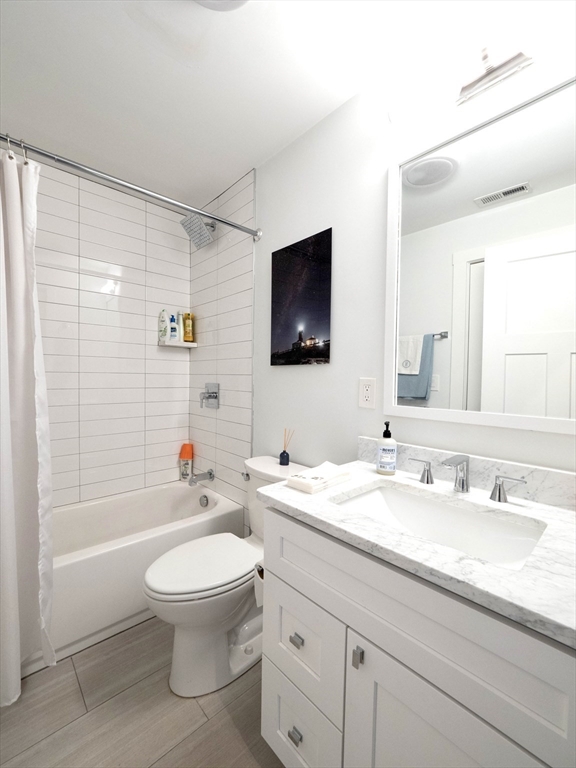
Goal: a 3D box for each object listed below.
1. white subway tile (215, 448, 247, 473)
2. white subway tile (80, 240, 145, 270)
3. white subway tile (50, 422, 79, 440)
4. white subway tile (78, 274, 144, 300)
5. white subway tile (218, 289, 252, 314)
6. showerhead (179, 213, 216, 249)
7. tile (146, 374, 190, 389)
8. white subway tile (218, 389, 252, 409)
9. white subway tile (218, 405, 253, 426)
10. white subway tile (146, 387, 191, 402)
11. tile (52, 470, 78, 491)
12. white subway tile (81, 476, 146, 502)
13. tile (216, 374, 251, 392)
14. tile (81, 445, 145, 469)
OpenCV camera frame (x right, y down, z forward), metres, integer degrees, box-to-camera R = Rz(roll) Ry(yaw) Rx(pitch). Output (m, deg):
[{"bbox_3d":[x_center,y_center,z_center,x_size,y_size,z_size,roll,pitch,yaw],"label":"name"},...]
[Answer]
[{"bbox_3d":[-0.354,0.507,2.018,0.012,0.101,0.399,-1,2,-43],"label":"white subway tile"},{"bbox_3d":[-1.150,-0.844,2.064,0.397,0.101,0.010,-1,2,-43],"label":"white subway tile"},{"bbox_3d":[-1.472,0.290,1.830,0.405,0.102,0.010,-1,2,-43],"label":"white subway tile"},{"bbox_3d":[-1.164,-0.645,2.092,0.401,0.101,0.010,-1,2,-43],"label":"white subway tile"},{"bbox_3d":[-0.344,-0.527,2.000,0.010,0.102,0.414,-1,2,-43],"label":"white subway tile"},{"bbox_3d":[-0.604,-1.035,2.095,0.209,0.203,0.030,2,43,46],"label":"showerhead"},{"bbox_3d":[-0.897,-0.024,2.339,0.329,0.100,0.010,-1,2,-43],"label":"tile"},{"bbox_3d":[-0.353,0.096,2.015,0.010,0.100,0.405,-1,2,-43],"label":"white subway tile"},{"bbox_3d":[-0.354,0.199,2.018,0.010,0.100,0.405,-1,2,-43],"label":"white subway tile"},{"bbox_3d":[-0.895,0.080,2.337,0.333,0.101,0.012,-1,2,-43],"label":"white subway tile"},{"bbox_3d":[-1.463,0.600,1.828,0.400,0.100,0.010,-1,2,-43],"label":"tile"},{"bbox_3d":[-1.173,0.700,2.107,0.397,0.100,0.010,-1,2,-43],"label":"white subway tile"},{"bbox_3d":[-0.348,-0.006,2.009,0.010,0.101,0.407,-1,2,-43],"label":"tile"},{"bbox_3d":[-1.181,0.499,2.122,0.401,0.101,0.010,-1,2,-43],"label":"tile"}]

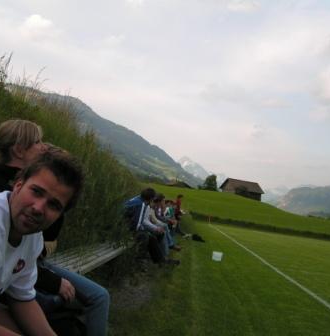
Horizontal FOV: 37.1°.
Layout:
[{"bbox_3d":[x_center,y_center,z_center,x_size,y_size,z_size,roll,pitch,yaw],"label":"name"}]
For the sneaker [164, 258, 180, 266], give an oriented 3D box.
[{"bbox_3d":[0.102,1.585,8.250,0.290,0.110,0.110,8,-5,4],"label":"sneaker"}]

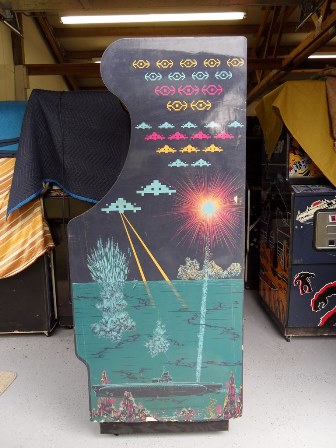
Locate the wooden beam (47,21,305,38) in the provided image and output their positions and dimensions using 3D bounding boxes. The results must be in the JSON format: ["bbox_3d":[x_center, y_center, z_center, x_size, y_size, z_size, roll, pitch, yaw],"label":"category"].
[{"bbox_3d":[0.201,-2.636,4.920,3.560,0.105,0.050,-1,8,1],"label":"wooden beam"}]

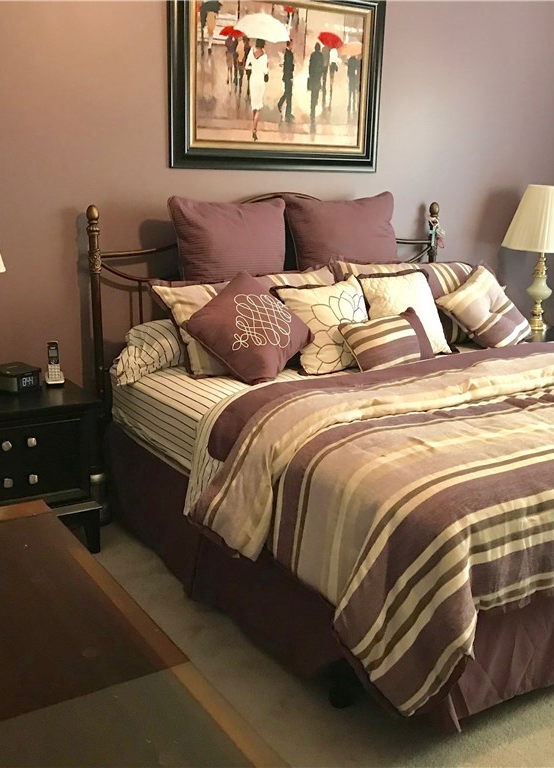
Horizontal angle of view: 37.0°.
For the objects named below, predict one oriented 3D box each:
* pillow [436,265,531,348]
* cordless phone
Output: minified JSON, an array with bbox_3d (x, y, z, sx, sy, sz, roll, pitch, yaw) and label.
[{"bbox_3d":[1.057,-0.385,4.250,0.420,0.420,0.150,-33,-5,-32],"label":"pillow"},{"bbox_3d":[-1.005,-0.096,3.764,0.080,0.180,0.090,-8,16,-33],"label":"cordless phone"}]

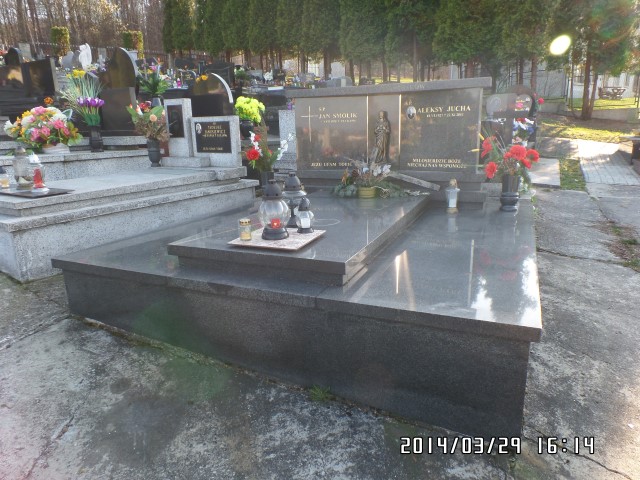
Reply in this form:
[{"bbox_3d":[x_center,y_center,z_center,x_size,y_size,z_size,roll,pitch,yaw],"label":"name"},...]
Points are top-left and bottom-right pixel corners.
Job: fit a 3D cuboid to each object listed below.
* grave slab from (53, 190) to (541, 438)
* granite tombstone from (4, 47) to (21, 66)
[{"bbox_3d":[0.150,0.058,3.176,2.579,0.543,2.647,5,16,25],"label":"grave slab"},{"bbox_3d":[-9.031,-5.321,12.500,0.620,0.750,0.140,5,16,25],"label":"granite tombstone"}]

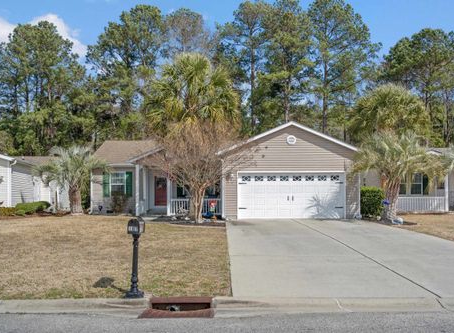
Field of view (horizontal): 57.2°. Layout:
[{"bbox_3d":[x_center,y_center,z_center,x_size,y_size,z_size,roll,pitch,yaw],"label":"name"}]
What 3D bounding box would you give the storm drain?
[{"bbox_3d":[-0.710,2.090,6.150,1.050,0.190,0.620,0,-2,0],"label":"storm drain"}]

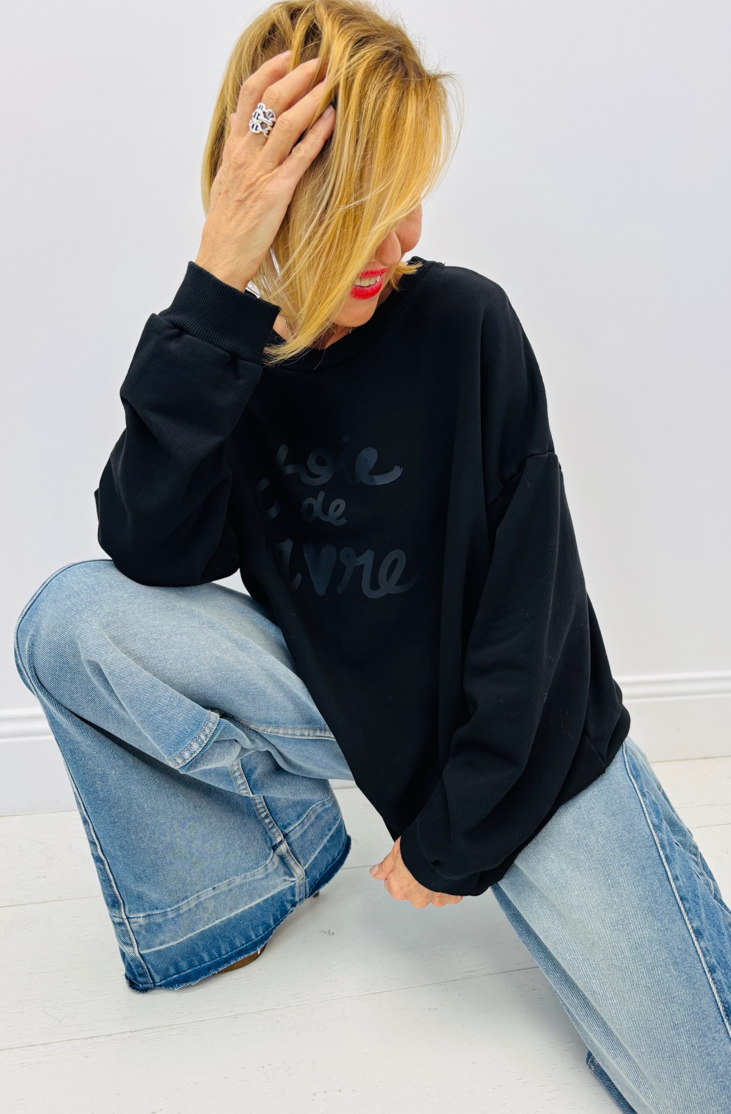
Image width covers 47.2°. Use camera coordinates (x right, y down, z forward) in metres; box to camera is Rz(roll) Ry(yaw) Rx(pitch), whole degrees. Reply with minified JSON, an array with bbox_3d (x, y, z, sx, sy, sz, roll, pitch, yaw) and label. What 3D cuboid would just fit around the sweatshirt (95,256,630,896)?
[{"bbox_3d":[0.010,0.000,0.945,0.480,0.680,0.470,3,21,36],"label":"sweatshirt"}]

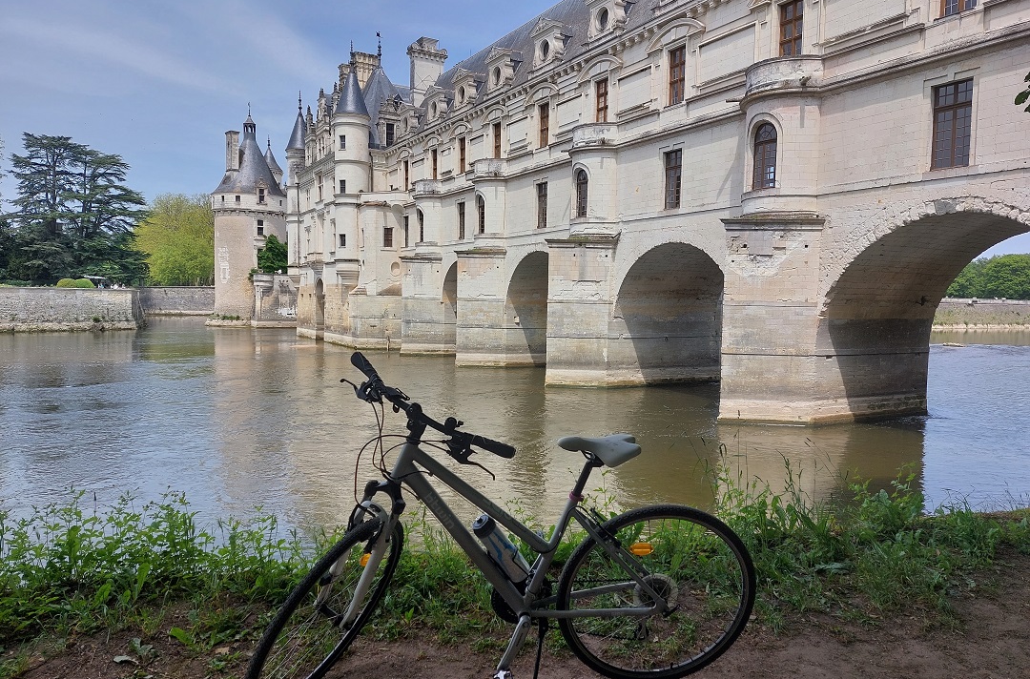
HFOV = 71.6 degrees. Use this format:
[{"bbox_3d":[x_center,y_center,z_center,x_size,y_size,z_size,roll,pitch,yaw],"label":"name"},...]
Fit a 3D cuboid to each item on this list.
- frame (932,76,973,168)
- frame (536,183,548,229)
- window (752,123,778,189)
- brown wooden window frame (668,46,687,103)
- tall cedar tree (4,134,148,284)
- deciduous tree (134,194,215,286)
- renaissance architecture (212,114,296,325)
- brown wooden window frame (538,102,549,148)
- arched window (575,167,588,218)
[{"bbox_3d":[14.308,-7.045,23.342,0.160,2.760,1.260,-1,4,-30],"label":"frame"},{"bbox_3d":[1.746,-8.458,45.078,0.160,2.760,1.220,-1,4,-30],"label":"frame"},{"bbox_3d":[9.876,-7.242,28.172,0.160,2.500,1.200,-1,4,-30],"label":"window"},{"bbox_3d":[7.815,-12.711,34.361,0.160,2.620,1.220,-1,4,-30],"label":"brown wooden window frame"},{"bbox_3d":[-86.098,-25.521,140.000,24.000,29.500,27.000,-1,4,-30],"label":"tall cedar tree"},{"bbox_3d":[-78.335,-23.027,165.000,18.000,21.500,19.000,-1,4,-30],"label":"deciduous tree"},{"bbox_3d":[-38.657,-17.514,104.500,11.500,31.000,11.500,-1,4,-30],"label":"renaissance architecture"},{"bbox_3d":[1.822,-13.411,44.729,0.160,2.620,1.220,-1,4,-30],"label":"brown wooden window frame"},{"bbox_3d":[3.655,-7.929,38.935,0.160,2.600,1.150,-1,4,-30],"label":"arched window"}]

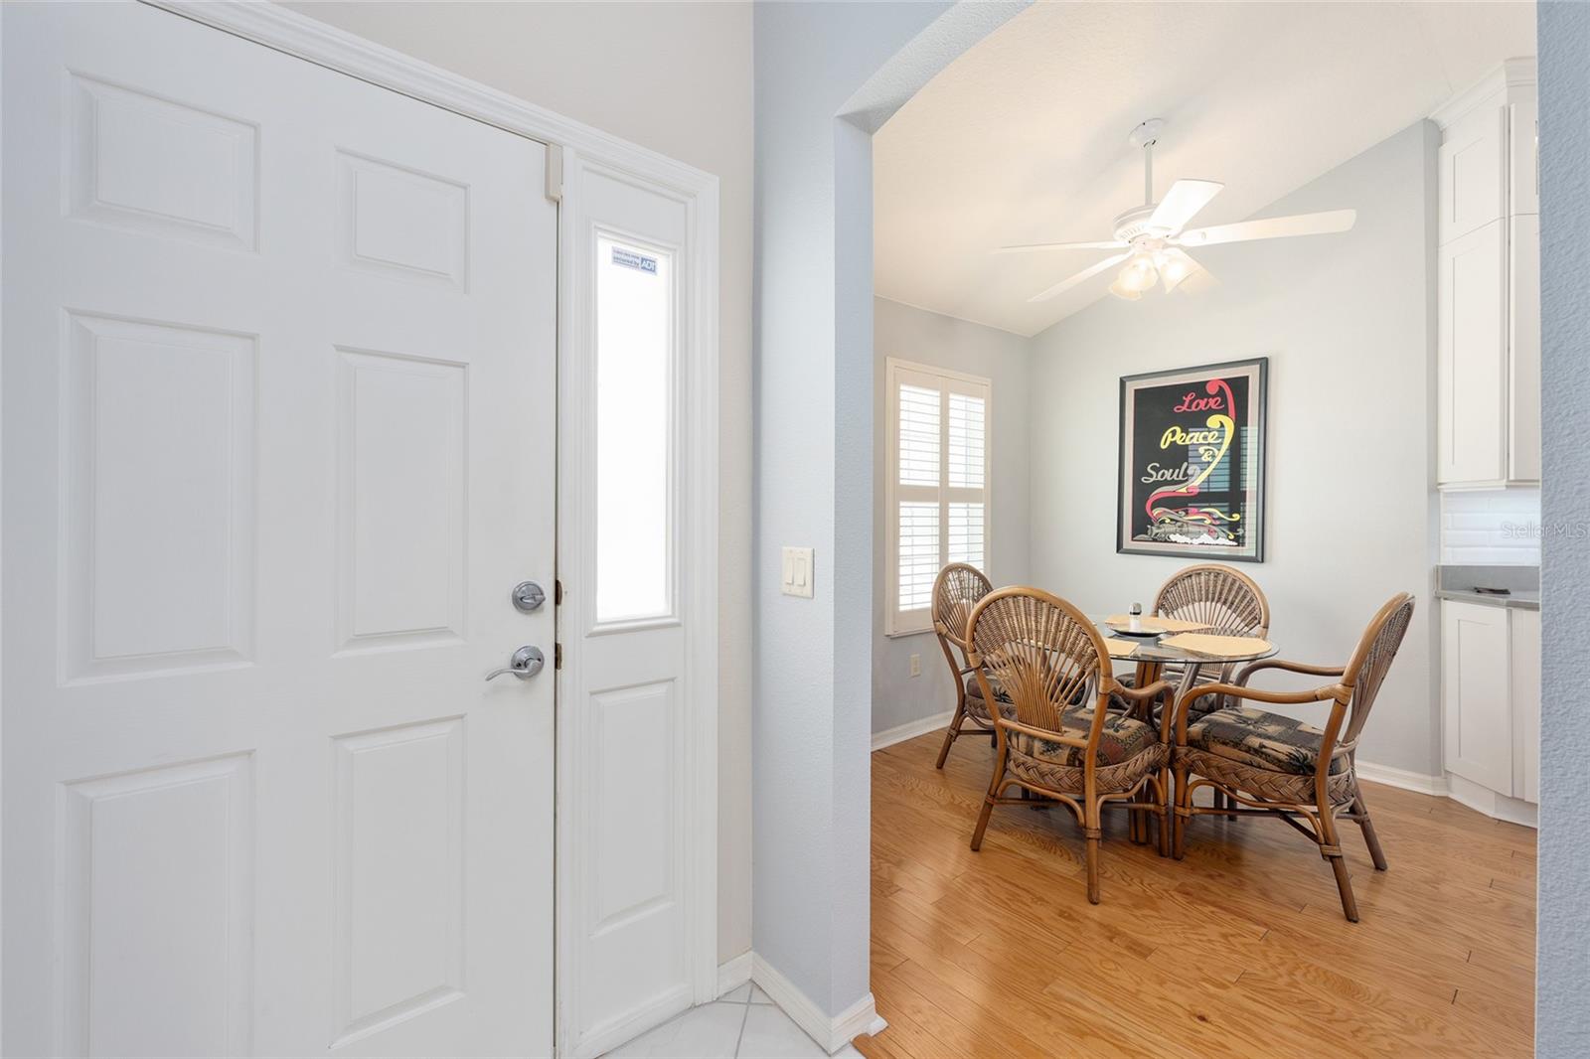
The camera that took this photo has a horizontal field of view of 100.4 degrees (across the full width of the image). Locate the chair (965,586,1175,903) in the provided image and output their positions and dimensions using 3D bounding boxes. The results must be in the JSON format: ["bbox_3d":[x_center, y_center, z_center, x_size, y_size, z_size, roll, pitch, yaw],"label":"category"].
[{"bbox_3d":[0.986,0.706,2.442,0.650,1.000,0.580,0,1,-37],"label":"chair"}]

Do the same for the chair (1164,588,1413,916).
[{"bbox_3d":[1.782,0.708,2.360,0.560,1.000,0.640,0,0,-38],"label":"chair"}]

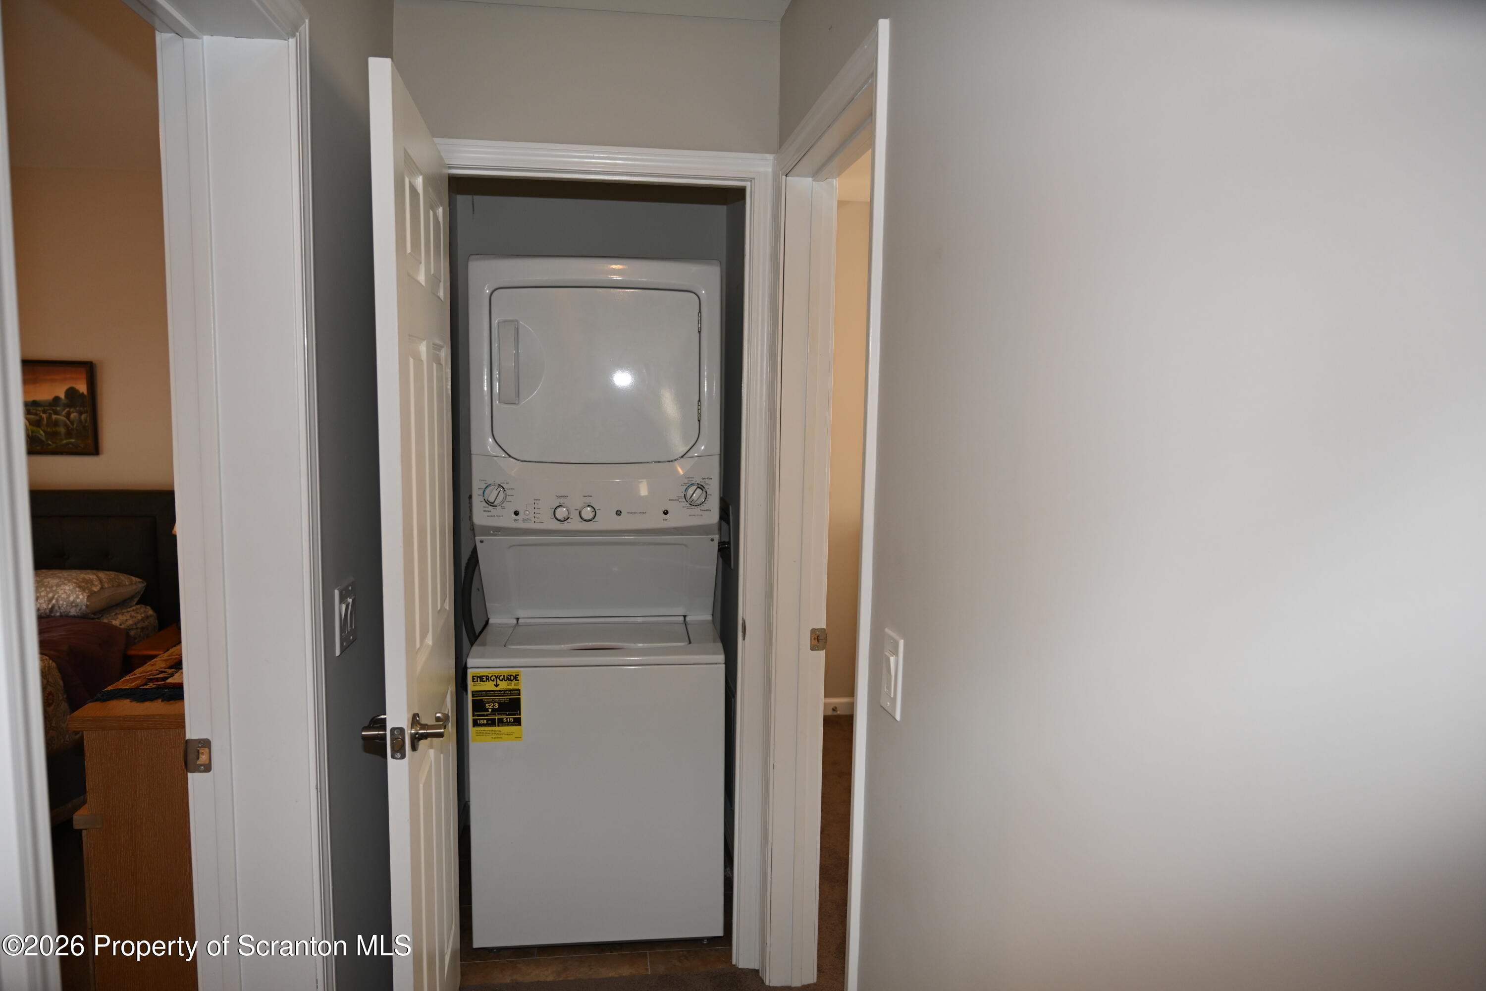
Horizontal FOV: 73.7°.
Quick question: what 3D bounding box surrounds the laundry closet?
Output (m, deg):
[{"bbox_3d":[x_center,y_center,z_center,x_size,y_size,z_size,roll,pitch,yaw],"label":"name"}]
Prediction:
[{"bbox_3d":[-0.433,0.199,2.971,0.790,2.080,0.900,0,7,-8],"label":"laundry closet"}]

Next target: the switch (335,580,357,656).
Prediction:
[{"bbox_3d":[-0.754,0.232,1.895,0.013,0.123,0.120,0,7,-8],"label":"switch"}]

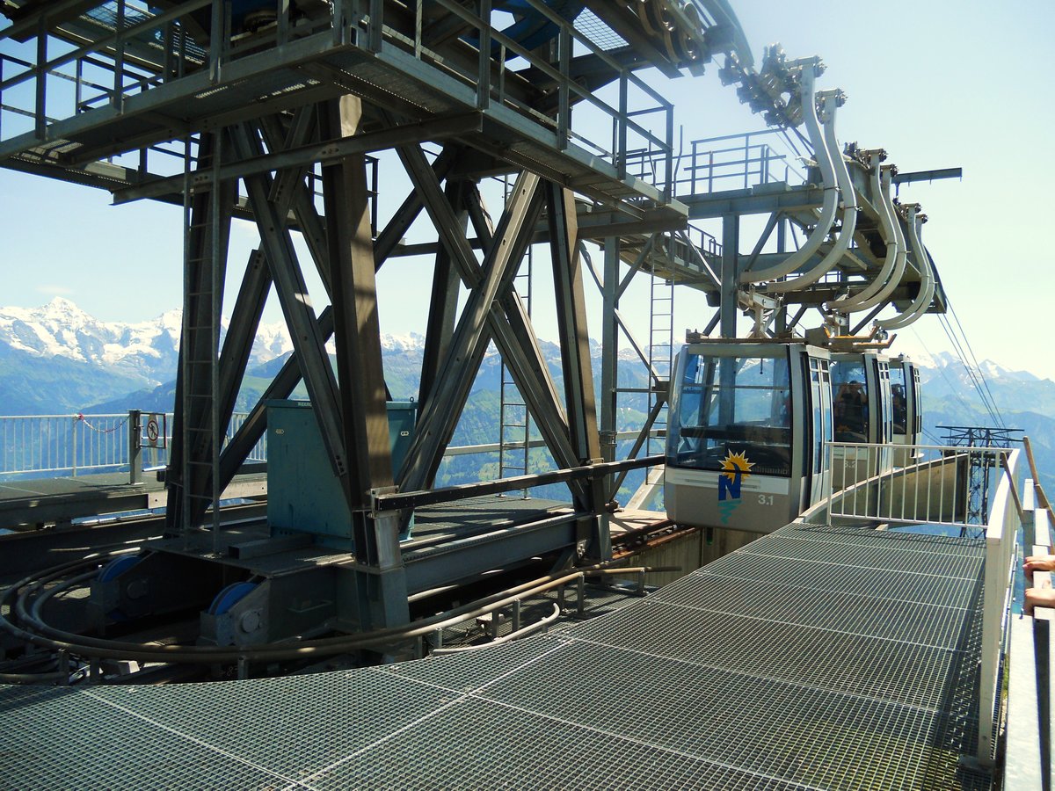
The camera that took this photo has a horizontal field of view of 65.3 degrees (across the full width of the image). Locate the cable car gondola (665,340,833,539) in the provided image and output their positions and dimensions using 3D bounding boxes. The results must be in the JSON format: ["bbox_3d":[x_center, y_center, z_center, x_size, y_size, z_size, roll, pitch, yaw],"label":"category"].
[{"bbox_3d":[3.092,0.519,11.137,1.820,2.350,1.900,2,1,32],"label":"cable car gondola"}]

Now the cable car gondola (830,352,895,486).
[{"bbox_3d":[5.690,0.407,15.257,1.820,2.350,1.900,2,1,32],"label":"cable car gondola"}]

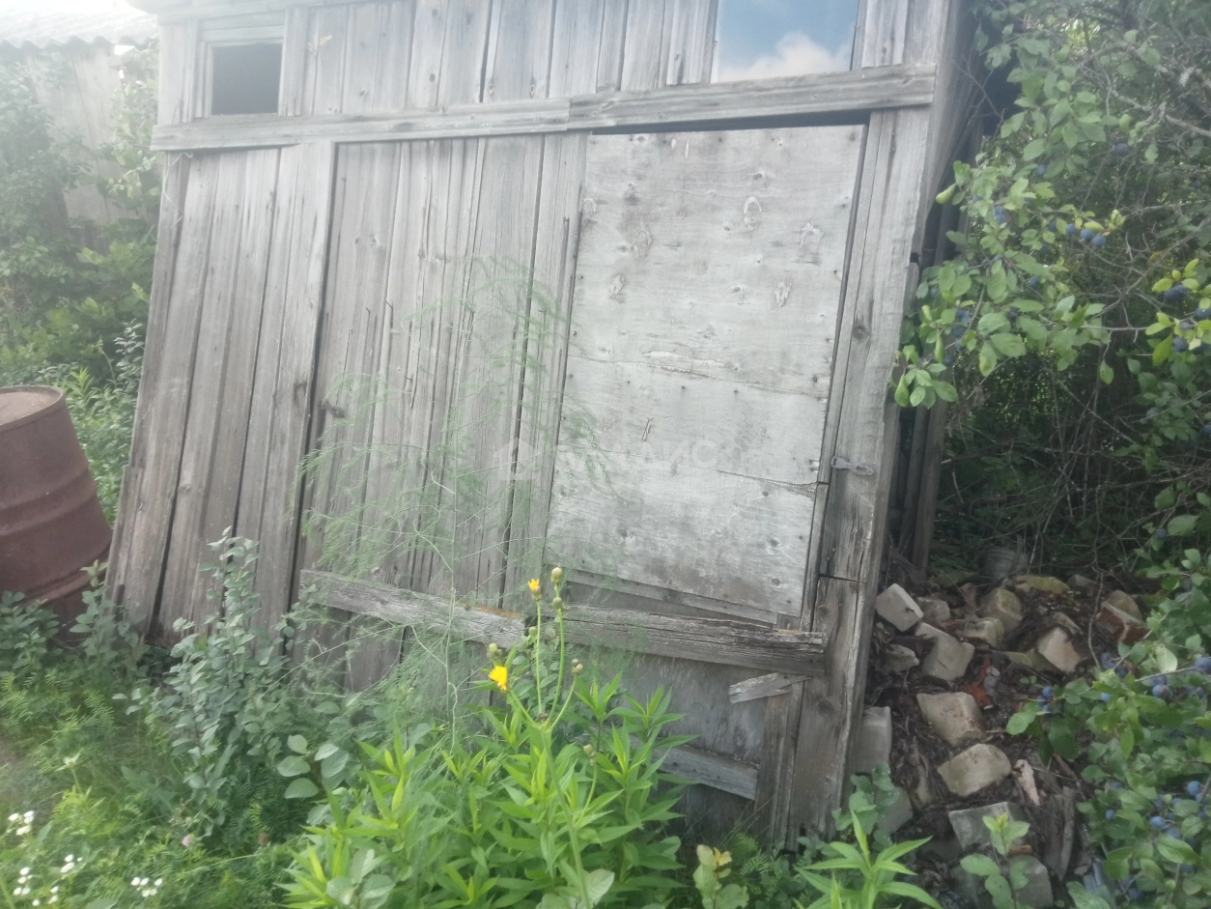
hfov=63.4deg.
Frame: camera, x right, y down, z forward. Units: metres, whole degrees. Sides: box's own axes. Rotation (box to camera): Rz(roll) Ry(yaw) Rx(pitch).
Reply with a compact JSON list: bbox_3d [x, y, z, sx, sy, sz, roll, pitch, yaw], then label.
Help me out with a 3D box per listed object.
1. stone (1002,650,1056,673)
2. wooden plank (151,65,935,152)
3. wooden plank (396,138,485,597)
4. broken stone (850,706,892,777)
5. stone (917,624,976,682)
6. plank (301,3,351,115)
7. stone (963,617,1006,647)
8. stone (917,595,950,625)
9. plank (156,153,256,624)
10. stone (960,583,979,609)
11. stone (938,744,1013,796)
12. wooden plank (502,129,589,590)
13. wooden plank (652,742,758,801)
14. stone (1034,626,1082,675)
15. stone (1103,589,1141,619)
[{"bbox_3d":[1.167,0.572,2.700,0.125,0.050,0.075,4,17,12],"label":"stone"},{"bbox_3d":[-0.422,-1.012,2.951,2.722,0.102,0.030,6,0,26],"label":"wooden plank"},{"bbox_3d":[-0.504,-0.250,2.976,0.120,1.452,0.025,5,-1,26],"label":"wooden plank"},{"bbox_3d":[0.682,0.749,2.550,0.120,0.150,0.100,-8,24,-15],"label":"broken stone"},{"bbox_3d":[1.026,0.598,2.950,0.131,0.118,0.123,-2,12,-10],"label":"stone"},{"bbox_3d":[-0.773,-1.086,2.693,0.159,0.300,0.022,9,9,29],"label":"plank"},{"bbox_3d":[1.215,0.571,3.150,0.099,0.069,0.091,-3,12,-15],"label":"stone"},{"bbox_3d":[1.004,0.476,3.000,0.100,0.075,0.085,-6,23,-10],"label":"stone"},{"bbox_3d":[-1.278,-0.171,3.135,0.138,1.575,0.025,10,3,27],"label":"plank"},{"bbox_3d":[1.105,0.430,2.970,0.055,0.070,0.055,6,18,17],"label":"stone"},{"bbox_3d":[0.942,0.804,2.500,0.150,0.075,0.118,-6,13,-24],"label":"stone"},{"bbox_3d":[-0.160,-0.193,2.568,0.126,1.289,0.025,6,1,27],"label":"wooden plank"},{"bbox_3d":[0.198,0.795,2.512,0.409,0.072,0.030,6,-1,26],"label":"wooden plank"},{"bbox_3d":[1.397,0.600,3.020,0.094,0.098,0.094,-6,13,-24],"label":"stone"},{"bbox_3d":[1.554,0.454,2.950,0.100,0.075,0.065,6,18,17],"label":"stone"}]

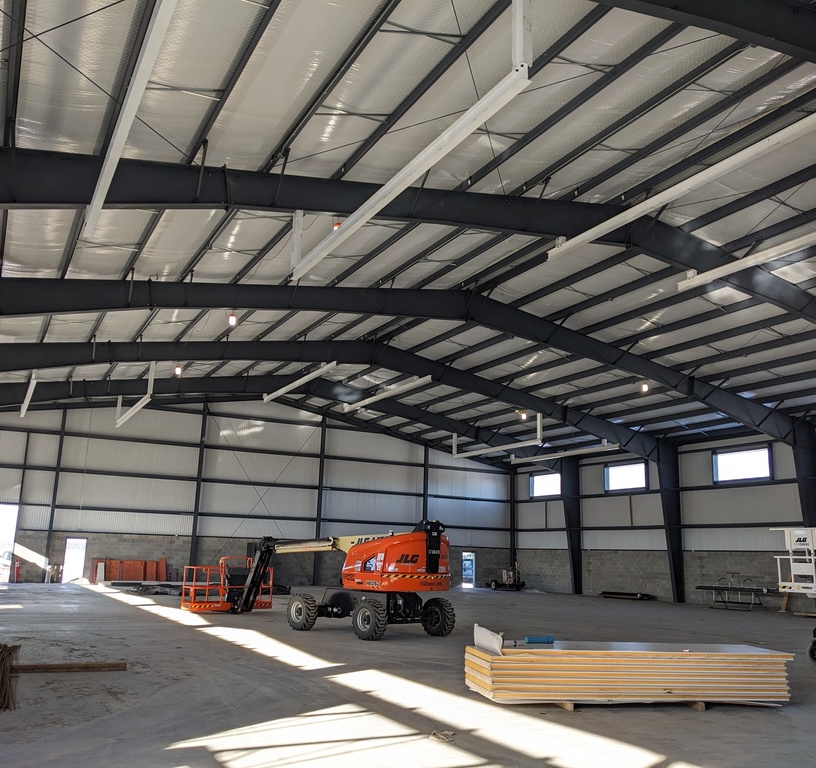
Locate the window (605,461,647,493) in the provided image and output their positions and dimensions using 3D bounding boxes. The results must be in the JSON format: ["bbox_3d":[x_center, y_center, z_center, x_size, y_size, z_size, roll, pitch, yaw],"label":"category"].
[{"bbox_3d":[11.902,5.111,43.670,0.200,1.520,3.100,8,-14,-27],"label":"window"}]

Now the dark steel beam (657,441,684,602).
[{"bbox_3d":[13.036,6.792,39.516,1.180,7.760,0.280,8,-14,-27],"label":"dark steel beam"}]

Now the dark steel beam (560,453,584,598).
[{"bbox_3d":[9.515,8.139,46.139,1.180,7.700,0.280,8,-14,-27],"label":"dark steel beam"}]

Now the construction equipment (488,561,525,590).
[{"bbox_3d":[5.825,11.358,47.360,1.700,1.700,1.600,8,-14,-27],"label":"construction equipment"}]

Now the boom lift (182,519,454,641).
[{"bbox_3d":[-2.510,4.937,20.918,2.450,2.620,8.860,12,-16,-41],"label":"boom lift"}]

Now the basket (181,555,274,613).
[{"bbox_3d":[-5.257,5.912,23.654,2.460,1.460,0.920,12,-16,-41],"label":"basket"}]

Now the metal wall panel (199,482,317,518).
[{"bbox_3d":[-8.282,6.635,44.847,6.850,1.600,0.100,8,-14,-27],"label":"metal wall panel"}]

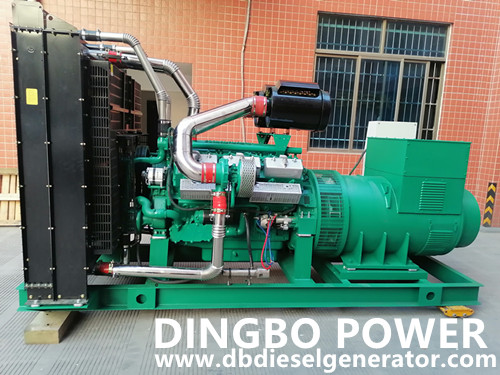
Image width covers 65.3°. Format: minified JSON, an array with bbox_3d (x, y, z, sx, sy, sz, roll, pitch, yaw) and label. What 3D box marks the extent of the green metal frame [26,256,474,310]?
[{"bbox_3d":[0.100,0.897,4.151,4.279,0.197,1.245,2,10,-8],"label":"green metal frame"}]

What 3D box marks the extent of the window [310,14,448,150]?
[{"bbox_3d":[2.112,-1.626,6.378,2.206,2.123,0.100,2,10,-7],"label":"window"}]

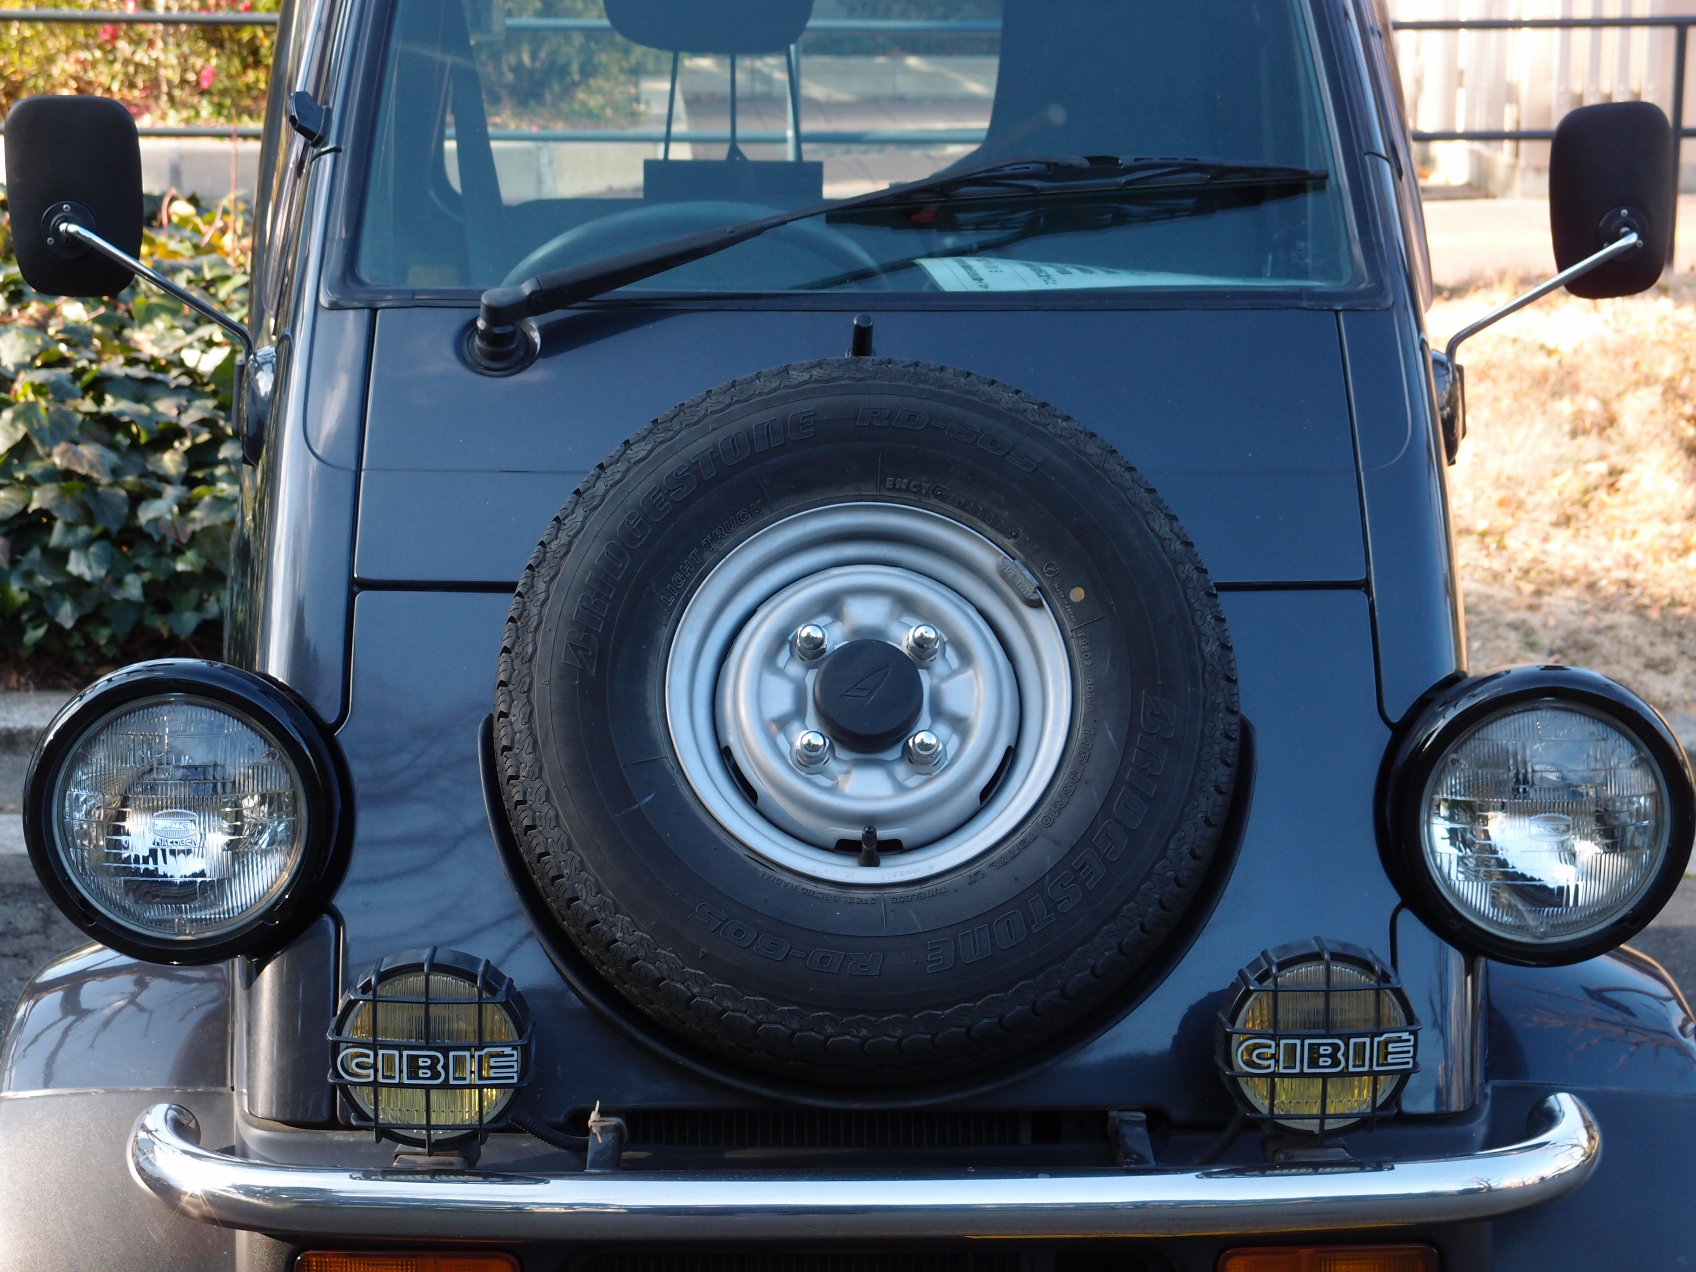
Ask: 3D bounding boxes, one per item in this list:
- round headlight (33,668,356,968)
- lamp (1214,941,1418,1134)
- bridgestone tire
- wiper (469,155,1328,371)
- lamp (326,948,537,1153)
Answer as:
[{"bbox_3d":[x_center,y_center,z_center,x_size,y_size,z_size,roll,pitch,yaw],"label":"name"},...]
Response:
[{"bbox_3d":[-0.464,0.111,2.669,0.220,0.215,0.140,0,13,-1],"label":"round headlight"},{"bbox_3d":[0.314,0.267,2.530,0.130,0.124,0.095,0,13,-1],"label":"lamp"},{"bbox_3d":[0.013,0.057,2.673,0.530,0.530,0.148,0,-21,-1],"label":"bridgestone tire"},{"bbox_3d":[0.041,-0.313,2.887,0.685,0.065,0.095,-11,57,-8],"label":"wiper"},{"bbox_3d":[-0.278,0.271,2.520,0.130,0.124,0.095,0,13,-1],"label":"lamp"}]

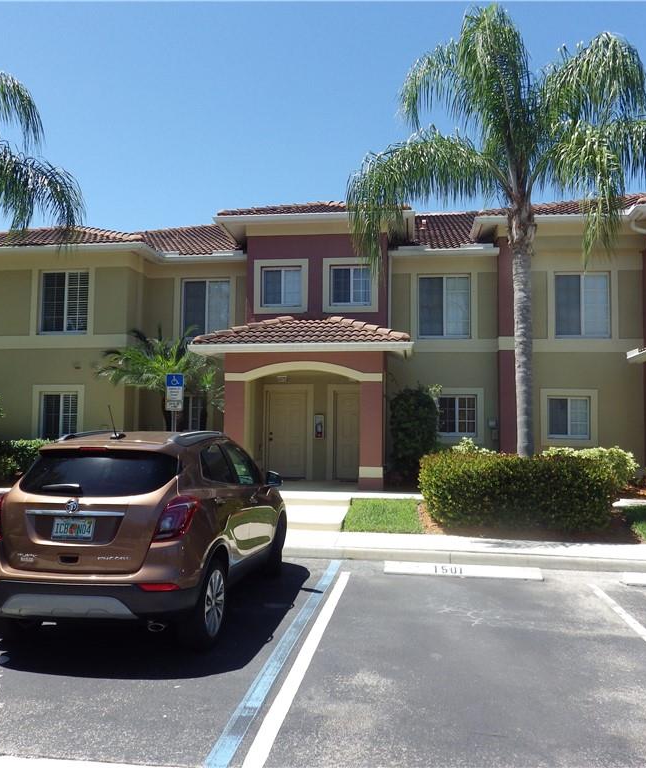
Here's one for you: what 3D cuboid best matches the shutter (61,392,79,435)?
[{"bbox_3d":[-6.006,0.718,15.460,0.447,1.054,0.080,0,-3,9],"label":"shutter"}]

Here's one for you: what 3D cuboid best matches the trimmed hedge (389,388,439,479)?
[{"bbox_3d":[2.065,1.174,14.713,1.120,2.200,1.100,0,-3,8],"label":"trimmed hedge"}]

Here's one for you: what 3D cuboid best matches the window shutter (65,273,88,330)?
[{"bbox_3d":[-5.985,-1.985,15.849,0.584,1.475,0.060,0,-3,8],"label":"window shutter"}]

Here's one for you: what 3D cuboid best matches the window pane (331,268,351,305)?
[{"bbox_3d":[0.424,-2.221,14.712,0.489,0.902,0.070,0,-3,8],"label":"window pane"}]

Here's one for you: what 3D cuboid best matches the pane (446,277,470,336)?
[{"bbox_3d":[3.136,-1.801,15.175,0.595,1.470,0.080,0,-3,8],"label":"pane"}]

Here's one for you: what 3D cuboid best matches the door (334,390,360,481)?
[{"bbox_3d":[0.739,1.290,15.732,0.930,2.070,0.080,0,-3,8],"label":"door"}]

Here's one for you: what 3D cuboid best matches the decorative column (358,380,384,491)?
[{"bbox_3d":[1.013,1.048,13.198,0.470,2.172,0.470,0,-3,9],"label":"decorative column"}]

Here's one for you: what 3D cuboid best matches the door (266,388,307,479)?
[{"bbox_3d":[-0.852,1.204,15.515,0.982,2.139,0.080,0,-3,8],"label":"door"}]

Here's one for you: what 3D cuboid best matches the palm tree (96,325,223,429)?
[{"bbox_3d":[-3.605,0.486,14.418,2.818,3.500,2.400,0,-3,8],"label":"palm tree"}]

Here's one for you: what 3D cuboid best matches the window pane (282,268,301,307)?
[{"bbox_3d":[-0.752,-2.285,15.313,0.480,0.910,0.060,0,-3,8],"label":"window pane"}]

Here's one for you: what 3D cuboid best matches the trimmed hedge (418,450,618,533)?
[{"bbox_3d":[2.893,1.627,10.098,2.750,1.050,1.300,0,-3,9],"label":"trimmed hedge"}]

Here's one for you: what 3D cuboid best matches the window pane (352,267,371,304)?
[{"bbox_3d":[0.891,-2.287,15.071,0.460,0.900,0.060,0,-3,8],"label":"window pane"}]

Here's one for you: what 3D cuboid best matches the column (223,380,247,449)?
[{"bbox_3d":[-1.762,1.041,13.501,0.409,2.204,0.450,0,-3,8],"label":"column"}]

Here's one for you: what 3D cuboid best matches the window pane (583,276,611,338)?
[{"bbox_3d":[6.184,-1.768,14.755,0.638,1.486,0.080,0,-3,8],"label":"window pane"}]

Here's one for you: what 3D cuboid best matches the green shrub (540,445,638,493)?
[{"bbox_3d":[5.426,1.737,13.300,1.850,1.000,1.400,0,-3,9],"label":"green shrub"}]

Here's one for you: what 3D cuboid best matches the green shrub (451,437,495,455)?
[{"bbox_3d":[3.104,1.654,13.380,0.948,1.125,0.900,0,-3,8],"label":"green shrub"}]

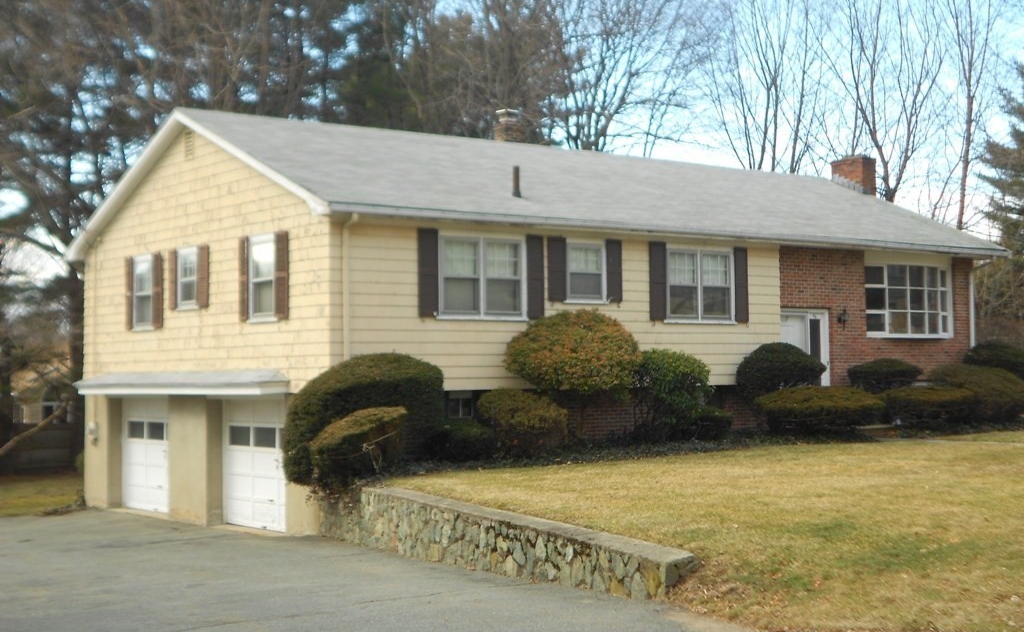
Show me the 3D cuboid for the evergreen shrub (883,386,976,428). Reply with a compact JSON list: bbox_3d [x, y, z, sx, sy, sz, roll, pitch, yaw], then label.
[{"bbox_3d":[7.519,1.658,26.164,1.919,0.778,1.515,1,-3,-39],"label":"evergreen shrub"}]

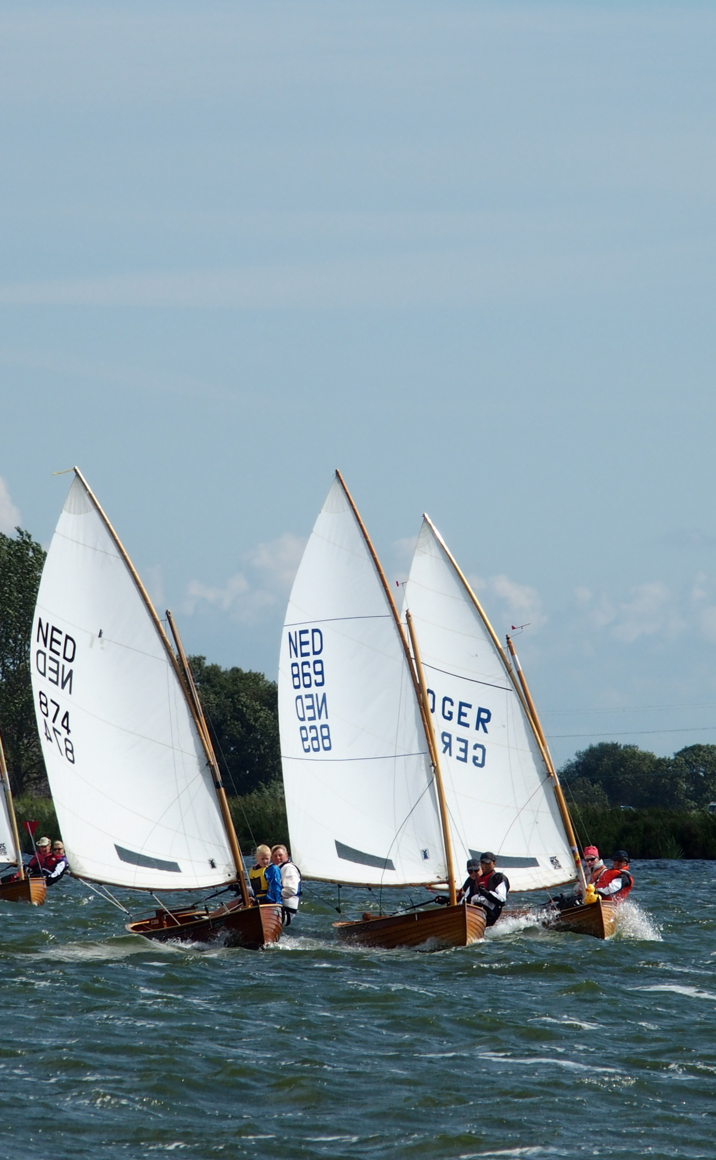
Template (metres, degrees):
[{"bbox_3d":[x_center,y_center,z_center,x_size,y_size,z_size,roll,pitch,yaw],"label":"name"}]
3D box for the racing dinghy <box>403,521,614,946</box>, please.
[{"bbox_3d":[1.624,1.855,165.876,2.070,5.500,3.680,-14,2,-14],"label":"racing dinghy"}]

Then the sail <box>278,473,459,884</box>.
[{"bbox_3d":[0.135,1.129,150.000,2.500,4.750,0.600,-7,1,45],"label":"sail"}]

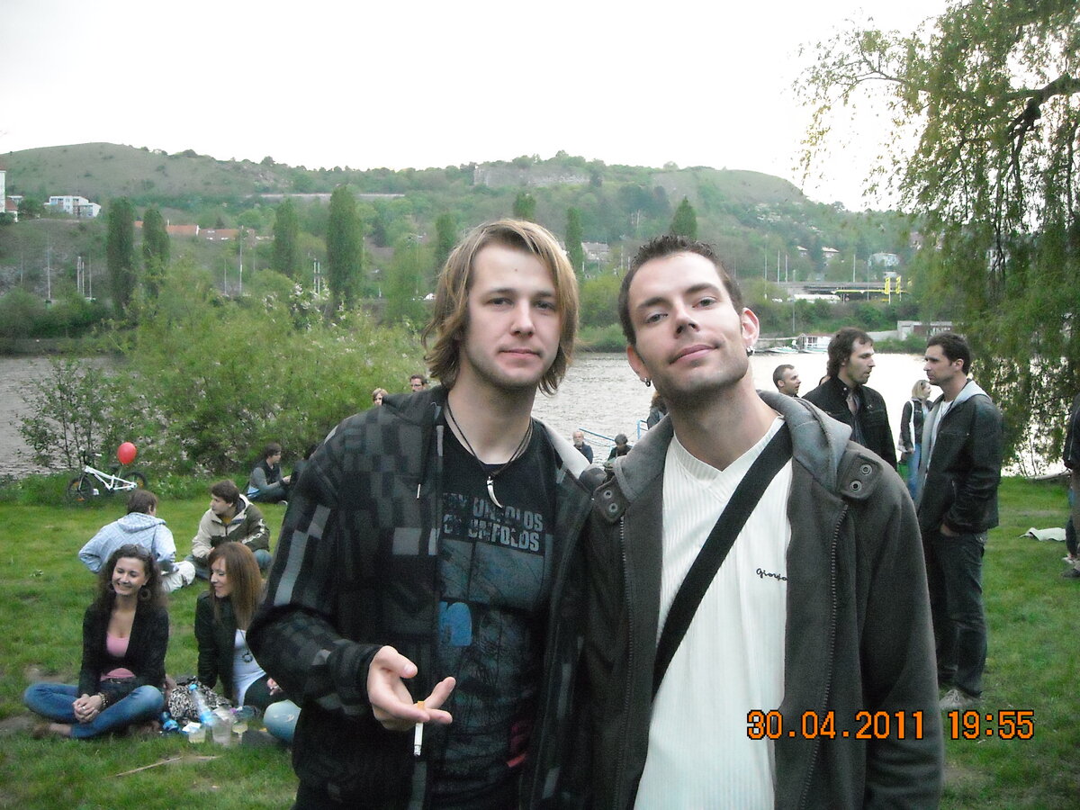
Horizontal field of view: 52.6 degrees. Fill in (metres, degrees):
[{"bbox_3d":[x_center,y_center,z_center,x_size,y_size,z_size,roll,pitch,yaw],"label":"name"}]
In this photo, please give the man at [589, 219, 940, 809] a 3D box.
[{"bbox_3d":[0.290,0.680,1.570,0.580,1.820,0.380,1,4,16],"label":"man"}]

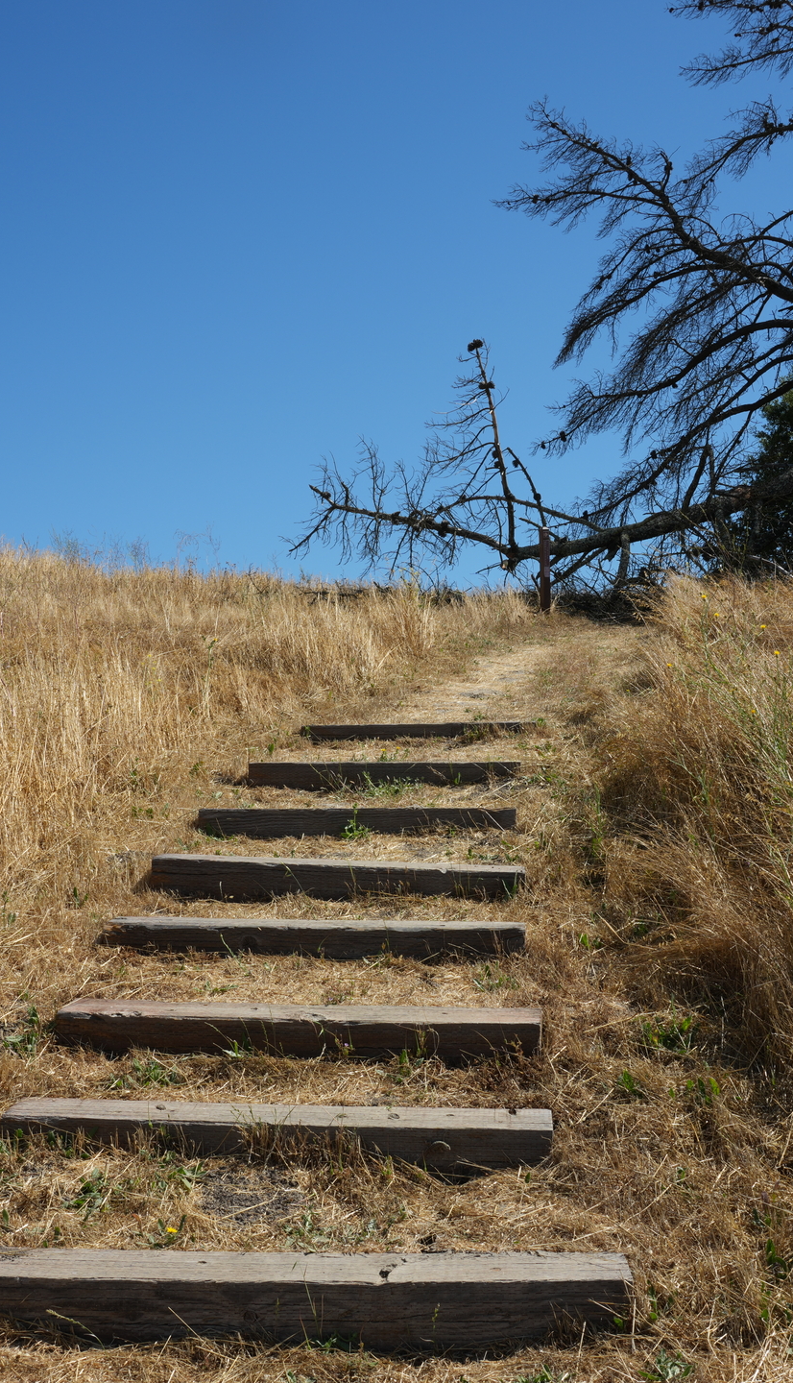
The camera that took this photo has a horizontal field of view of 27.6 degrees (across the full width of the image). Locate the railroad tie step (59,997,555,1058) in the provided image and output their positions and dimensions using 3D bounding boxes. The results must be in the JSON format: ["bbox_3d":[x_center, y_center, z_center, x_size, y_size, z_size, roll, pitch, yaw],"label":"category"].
[{"bbox_3d":[-0.256,0.927,4.303,1.280,0.132,0.190,0,-1,5],"label":"railroad tie step"}]

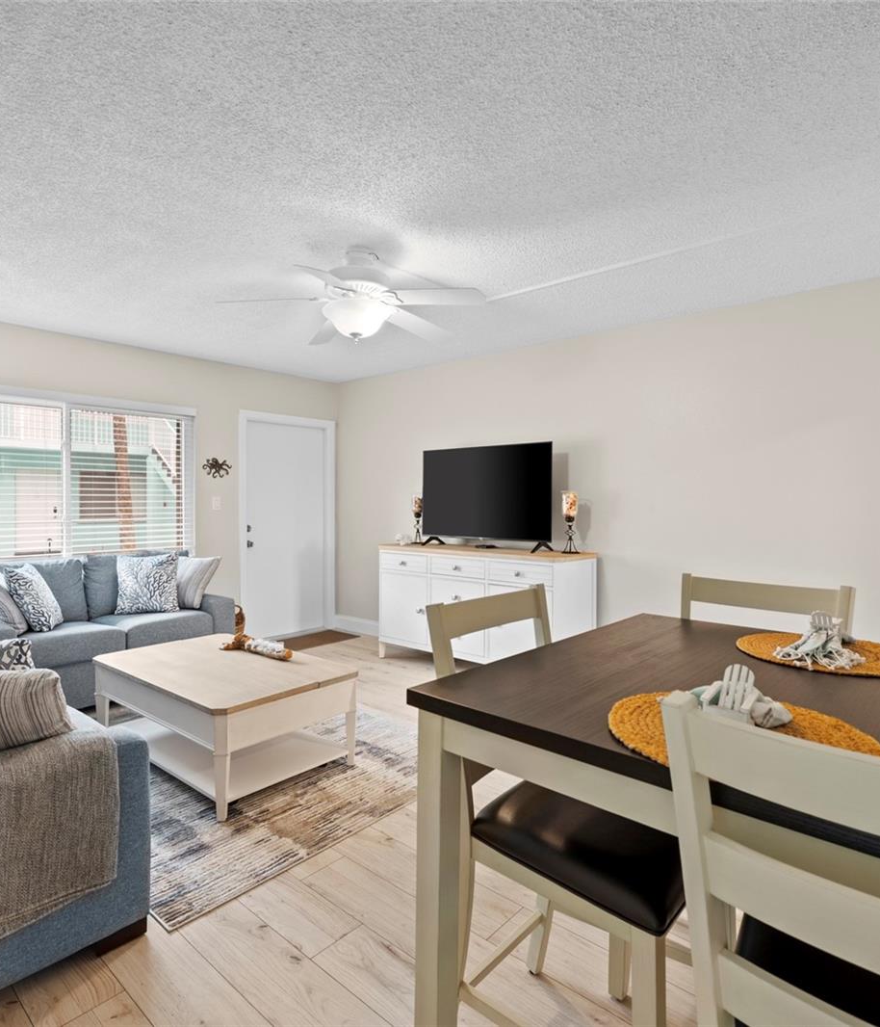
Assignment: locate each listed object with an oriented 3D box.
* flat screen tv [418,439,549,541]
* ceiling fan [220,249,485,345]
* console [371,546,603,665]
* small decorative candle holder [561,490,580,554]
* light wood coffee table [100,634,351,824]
[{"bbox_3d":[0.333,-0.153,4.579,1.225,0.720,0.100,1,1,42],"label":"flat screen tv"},{"bbox_3d":[-0.404,-1.020,2.840,1.290,0.430,1.290,0,1,0],"label":"ceiling fan"},{"bbox_3d":[0.300,0.726,4.502,1.670,0.915,0.490,1,1,42],"label":"console"},{"bbox_3d":[0.904,0.055,4.149,0.125,0.440,0.125,0,1,0],"label":"small decorative candle holder"},{"bbox_3d":[-1.101,0.979,3.018,1.280,0.455,0.760,1,1,42],"label":"light wood coffee table"}]

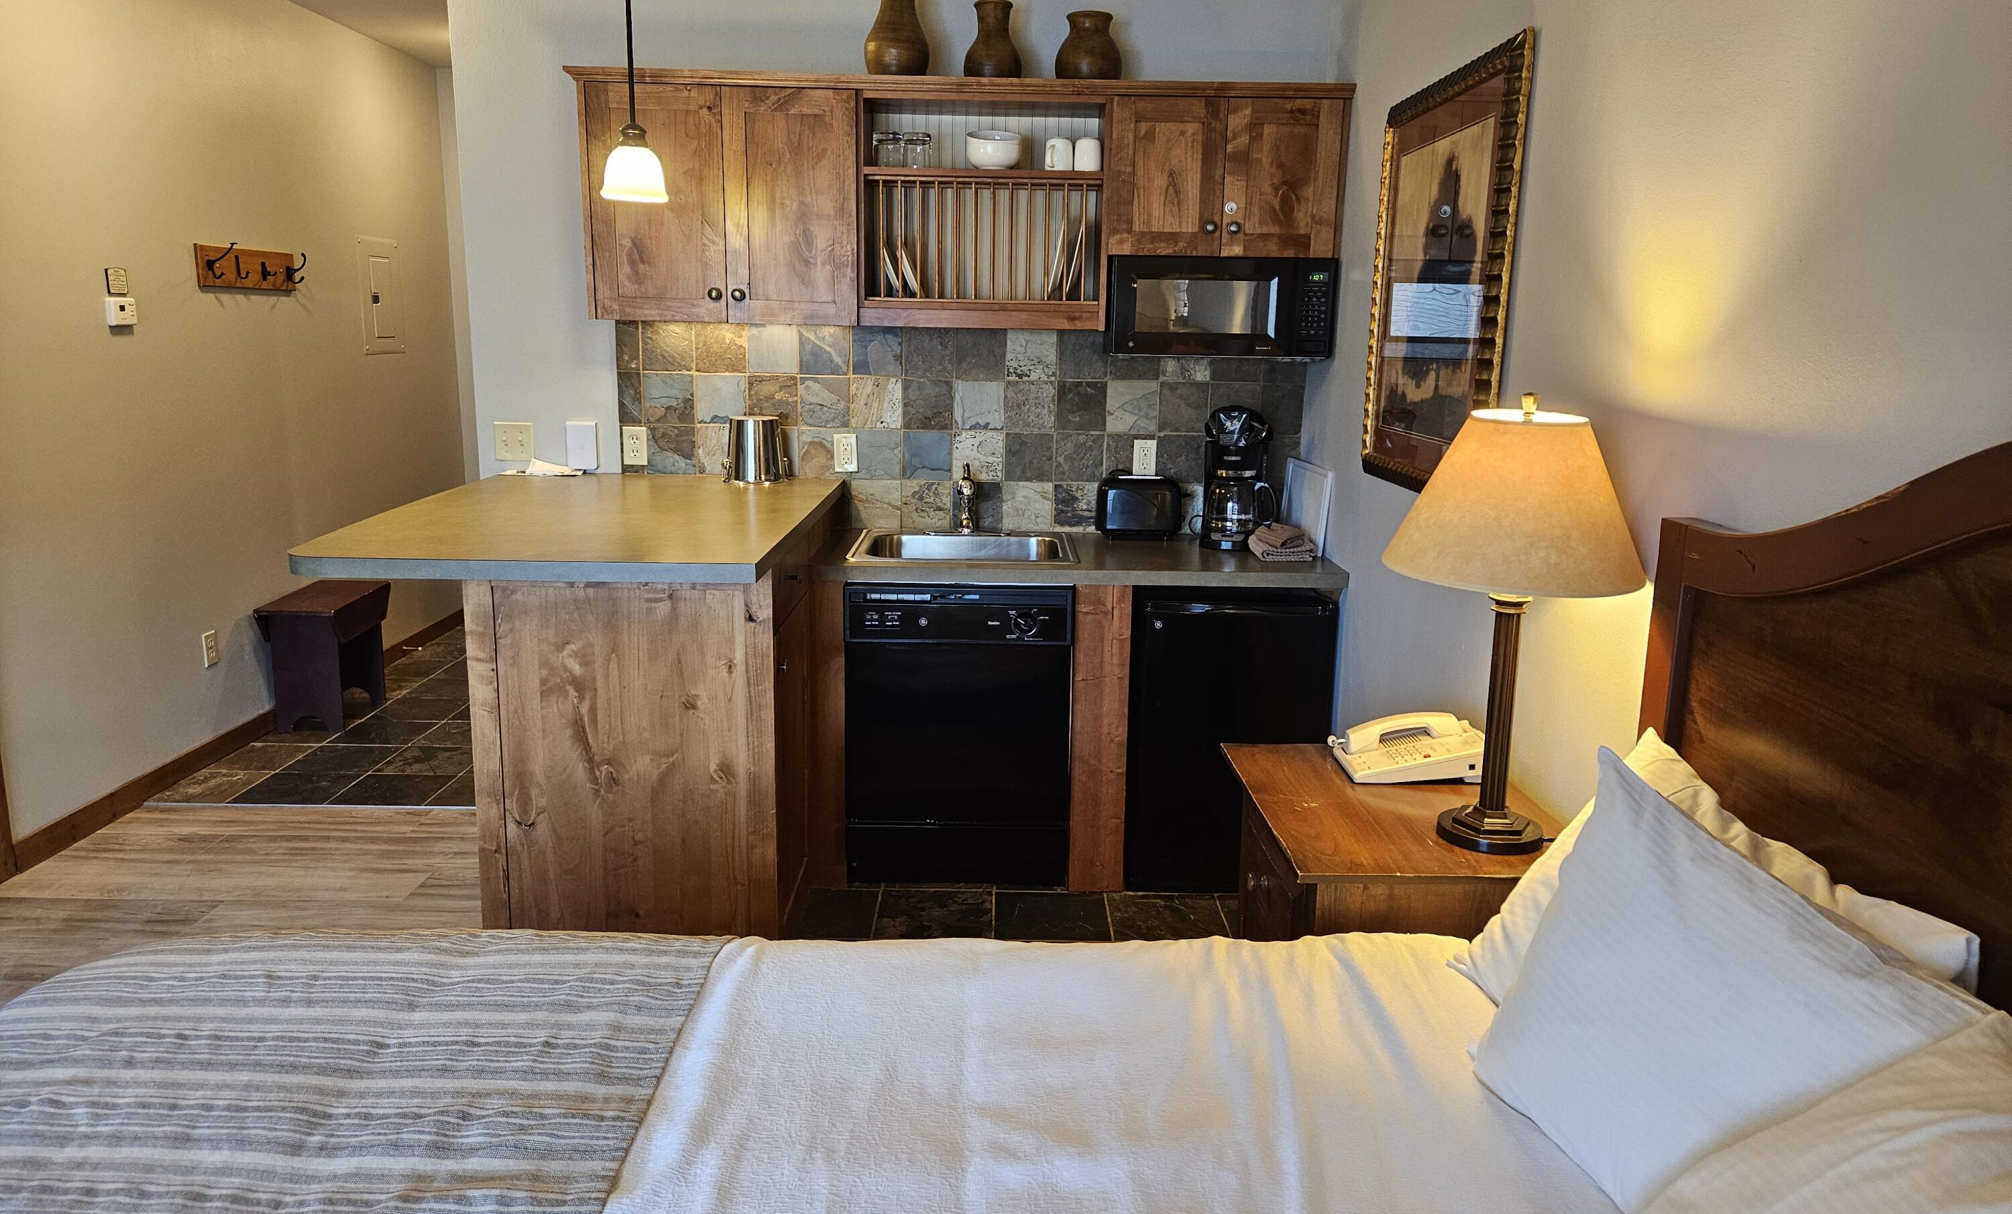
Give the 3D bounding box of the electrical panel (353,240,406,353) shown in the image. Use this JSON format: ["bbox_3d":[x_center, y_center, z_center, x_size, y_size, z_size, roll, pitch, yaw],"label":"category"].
[{"bbox_3d":[-2.777,-1.382,5.968,0.025,0.497,0.400,1,12,-1],"label":"electrical panel"}]

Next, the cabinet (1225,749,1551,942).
[{"bbox_3d":[0.663,0.701,2.360,0.490,0.750,0.630,1,12,-1],"label":"cabinet"}]

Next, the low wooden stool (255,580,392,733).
[{"bbox_3d":[-2.584,0.195,5.190,0.285,0.475,0.580,1,12,-1],"label":"low wooden stool"}]

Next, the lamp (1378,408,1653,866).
[{"bbox_3d":[0.770,0.027,2.055,0.380,0.700,0.380,1,12,-1],"label":"lamp"}]

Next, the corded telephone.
[{"bbox_3d":[0.748,0.252,2.464,0.250,0.090,0.200,1,12,-1],"label":"corded telephone"}]

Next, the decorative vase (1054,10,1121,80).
[{"bbox_3d":[0.234,-1.570,3.782,0.188,0.212,0.188,1,12,-1],"label":"decorative vase"}]

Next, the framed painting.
[{"bbox_3d":[0.935,-0.697,2.930,0.035,0.905,0.840,1,12,-1],"label":"framed painting"}]

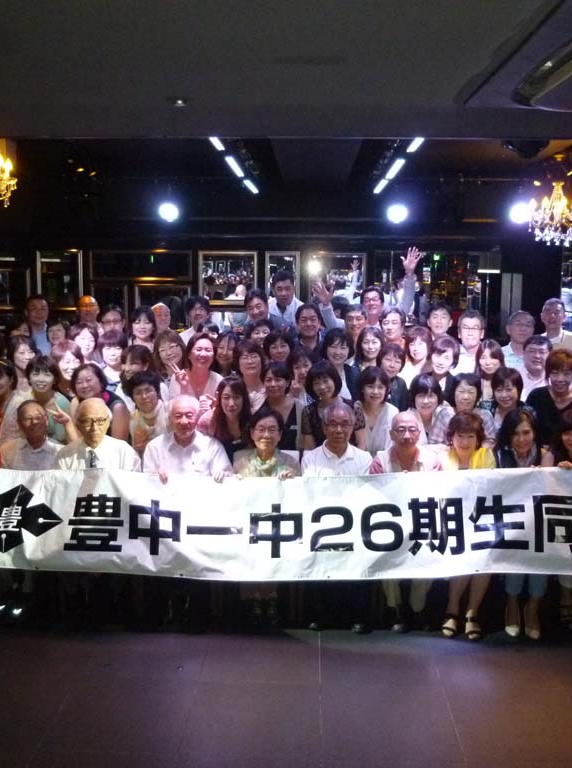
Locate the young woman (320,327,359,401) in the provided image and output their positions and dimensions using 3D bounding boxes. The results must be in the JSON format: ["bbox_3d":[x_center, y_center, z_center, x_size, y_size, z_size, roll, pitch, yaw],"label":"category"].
[{"bbox_3d":[0.338,0.395,5.169,0.430,1.581,0.300,1,9,3],"label":"young woman"}]

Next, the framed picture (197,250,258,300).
[{"bbox_3d":[-0.680,-1.259,8.743,0.710,0.620,0.050,1,9,2],"label":"framed picture"}]

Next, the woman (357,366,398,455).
[{"bbox_3d":[0.573,0.586,4.828,0.450,1.450,0.420,1,8,7],"label":"woman"}]

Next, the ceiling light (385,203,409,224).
[{"bbox_3d":[1.031,-1.591,6.902,0.230,0.230,0.250,1,21,2],"label":"ceiling light"}]

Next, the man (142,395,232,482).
[{"bbox_3d":[-0.570,0.682,4.242,0.520,1.240,0.680,0,9,-4],"label":"man"}]

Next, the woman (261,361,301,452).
[{"bbox_3d":[-0.045,0.567,4.926,0.450,1.450,0.420,1,8,2],"label":"woman"}]

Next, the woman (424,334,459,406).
[{"bbox_3d":[1.015,0.450,4.948,0.430,1.553,0.300,2,9,7],"label":"woman"}]

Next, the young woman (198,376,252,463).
[{"bbox_3d":[-0.387,0.599,4.795,0.460,1.286,0.500,0,9,-1],"label":"young woman"}]

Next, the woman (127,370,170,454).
[{"bbox_3d":[-0.858,0.598,4.834,0.450,1.400,0.450,0,8,-6],"label":"woman"}]

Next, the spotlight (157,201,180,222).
[{"bbox_3d":[-1.109,-1.628,6.980,0.230,0.230,0.250,1,21,2],"label":"spotlight"}]

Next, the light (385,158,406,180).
[{"bbox_3d":[0.888,-1.754,5.996,0.070,0.060,1.237,1,9,2],"label":"light"}]

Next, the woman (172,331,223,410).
[{"bbox_3d":[-0.567,0.454,5.128,0.480,1.610,0.400,0,8,-3],"label":"woman"}]

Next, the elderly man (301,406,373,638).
[{"bbox_3d":[0.283,0.737,4.404,0.460,1.260,0.660,0,8,-1],"label":"elderly man"}]

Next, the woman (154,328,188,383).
[{"bbox_3d":[-0.804,0.430,5.253,0.450,1.600,0.380,0,8,-6],"label":"woman"}]

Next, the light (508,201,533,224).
[{"bbox_3d":[2.175,-1.590,6.858,0.230,0.230,0.250,1,21,2],"label":"light"}]

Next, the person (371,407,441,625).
[{"bbox_3d":[0.695,0.738,4.379,0.480,1.161,0.800,1,9,6],"label":"person"}]

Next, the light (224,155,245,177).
[{"bbox_3d":[-0.401,-1.755,5.938,0.070,0.060,1.199,1,9,2],"label":"light"}]

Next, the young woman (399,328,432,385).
[{"bbox_3d":[0.897,0.385,5.246,0.430,1.586,0.300,1,9,6],"label":"young woman"}]

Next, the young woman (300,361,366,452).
[{"bbox_3d":[0.292,0.531,4.833,0.450,1.370,0.420,1,9,2],"label":"young woman"}]

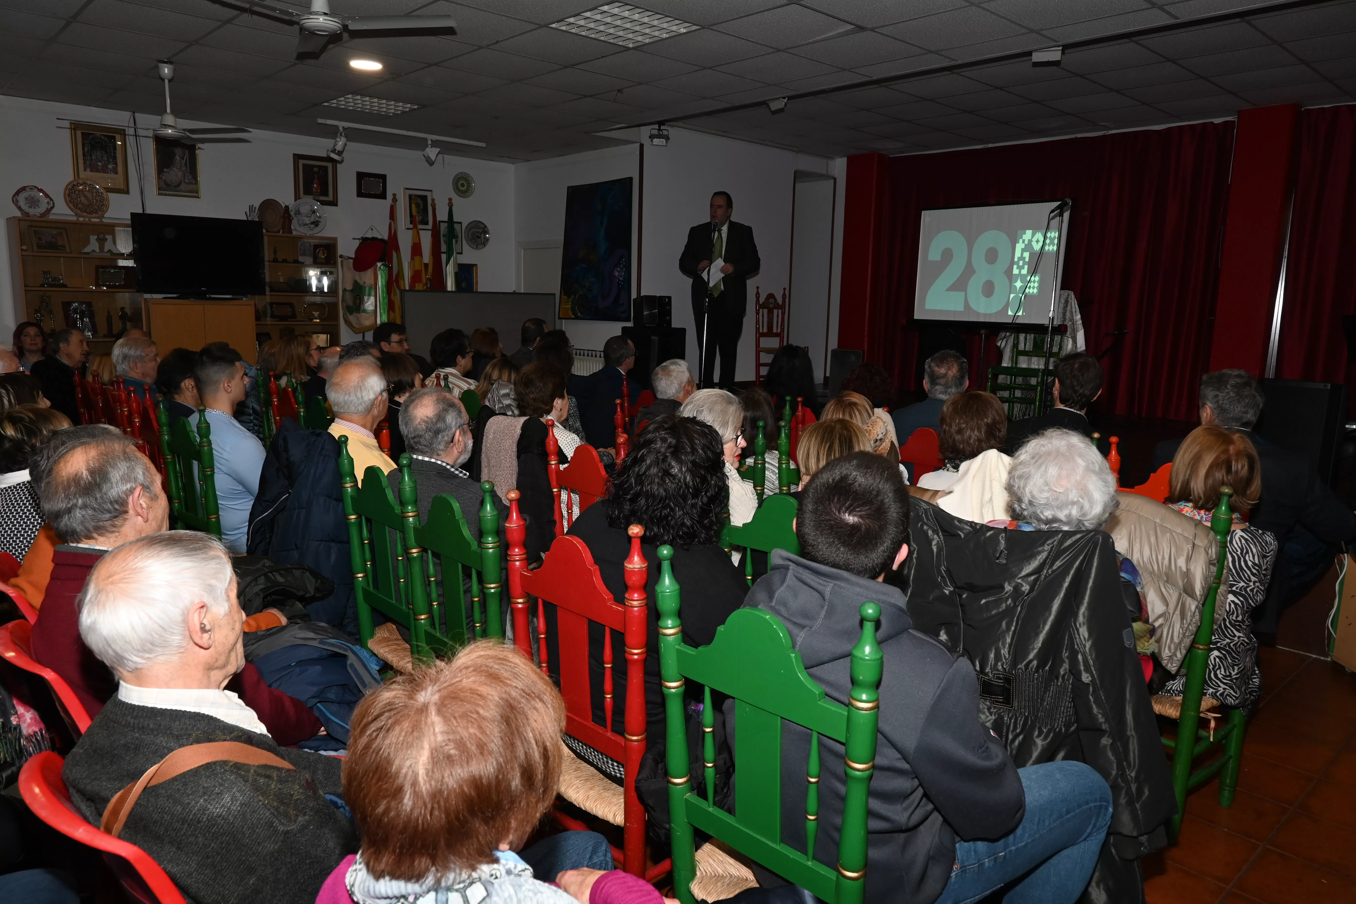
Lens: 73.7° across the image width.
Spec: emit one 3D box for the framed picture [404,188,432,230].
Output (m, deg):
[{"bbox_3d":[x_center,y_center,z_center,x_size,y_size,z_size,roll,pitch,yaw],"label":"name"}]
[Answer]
[{"bbox_3d":[-2.605,-2.442,9.075,0.300,0.400,0.030,-8,13,-42],"label":"framed picture"}]

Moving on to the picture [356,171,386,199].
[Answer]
[{"bbox_3d":[-2.944,-2.557,8.695,0.297,0.231,0.025,-7,12,-40],"label":"picture"}]

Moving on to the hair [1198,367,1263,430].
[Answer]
[{"bbox_3d":[1.880,-0.180,3.070,0.180,0.210,0.200,4,10,15],"label":"hair"}]

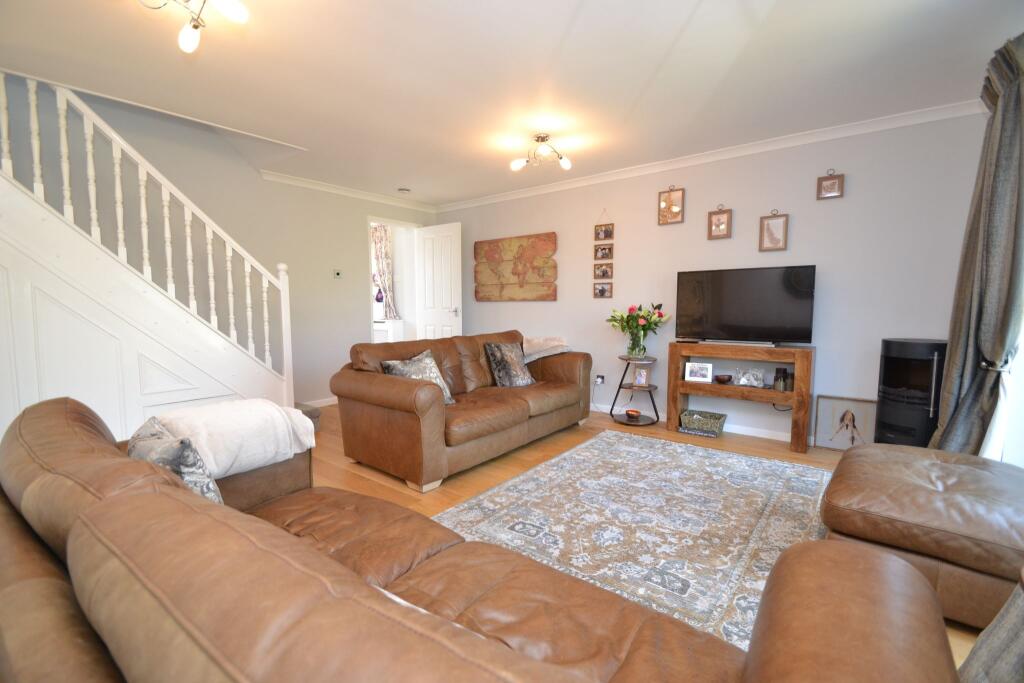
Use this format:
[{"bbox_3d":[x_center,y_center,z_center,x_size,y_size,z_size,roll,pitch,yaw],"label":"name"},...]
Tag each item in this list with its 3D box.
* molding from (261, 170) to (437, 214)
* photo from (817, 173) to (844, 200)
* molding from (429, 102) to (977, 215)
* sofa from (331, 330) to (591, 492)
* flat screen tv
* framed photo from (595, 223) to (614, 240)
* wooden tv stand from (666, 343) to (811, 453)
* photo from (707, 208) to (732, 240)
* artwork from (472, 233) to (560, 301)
[{"bbox_3d":[-1.607,-1.592,4.654,0.070,0.070,2.051,4,6,37],"label":"molding"},{"bbox_3d":[2.244,-1.093,3.005,0.153,0.174,0.020,4,6,37],"label":"photo"},{"bbox_3d":[0.893,-1.542,3.966,4.839,0.070,0.070,4,6,37],"label":"molding"},{"bbox_3d":[-0.243,0.372,3.538,0.952,0.827,2.145,4,7,38],"label":"sofa"},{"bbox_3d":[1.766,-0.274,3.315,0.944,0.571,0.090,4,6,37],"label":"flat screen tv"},{"bbox_3d":[0.887,-1.053,4.112,0.195,0.141,0.020,4,7,37],"label":"framed photo"},{"bbox_3d":[1.798,0.412,3.432,0.993,0.753,0.250,4,7,37],"label":"wooden tv stand"},{"bbox_3d":[1.707,-0.955,3.505,0.181,0.224,0.020,4,7,37],"label":"photo"},{"bbox_3d":[0.010,-0.804,4.790,1.130,0.707,0.030,4,7,37],"label":"artwork"}]

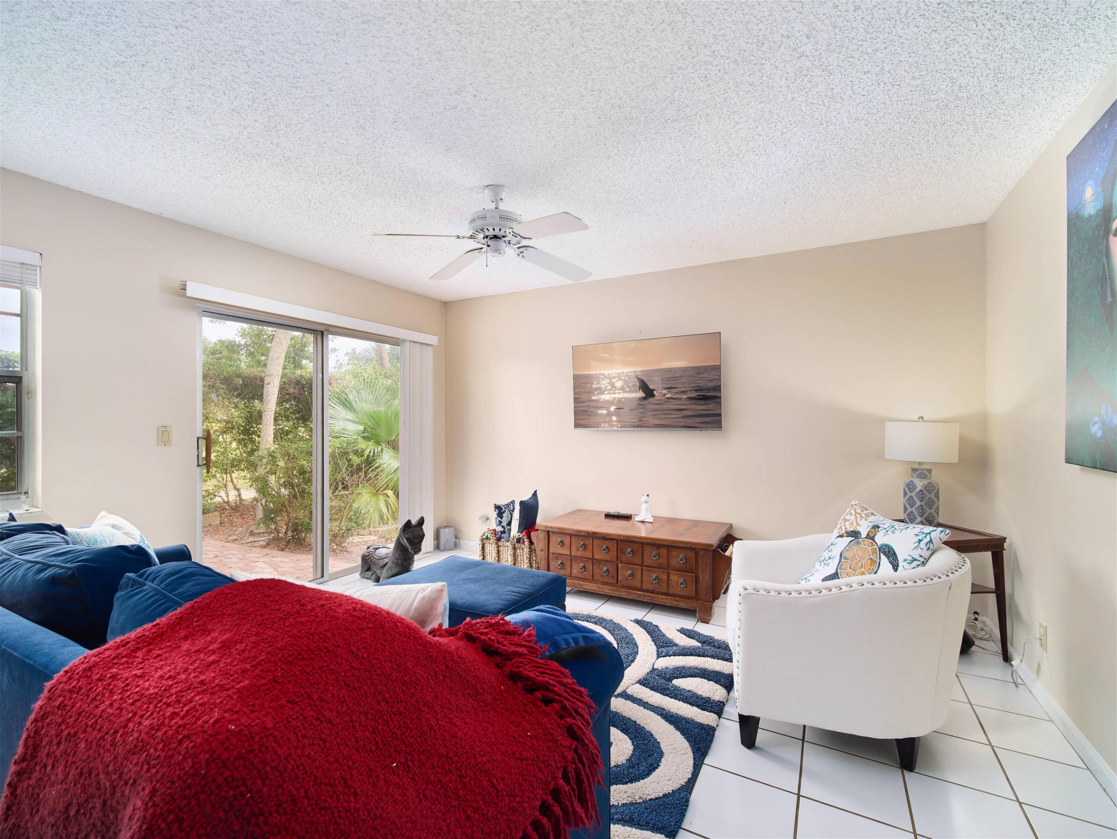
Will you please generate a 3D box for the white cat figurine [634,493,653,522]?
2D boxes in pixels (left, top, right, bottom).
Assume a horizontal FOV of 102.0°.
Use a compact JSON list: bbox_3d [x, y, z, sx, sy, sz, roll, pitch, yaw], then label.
[{"bbox_3d":[0.669,0.684,3.520,0.145,0.212,0.100,0,0,18],"label":"white cat figurine"}]

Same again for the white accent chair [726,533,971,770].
[{"bbox_3d":[1.211,0.905,1.944,0.800,0.790,0.720,0,0,19],"label":"white accent chair"}]

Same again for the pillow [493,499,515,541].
[{"bbox_3d":[-0.437,0.850,3.680,0.120,0.420,0.370,0,0,22],"label":"pillow"}]

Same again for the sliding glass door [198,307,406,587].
[{"bbox_3d":[-1.905,0.290,3.650,0.100,2.020,1.830,0,0,31],"label":"sliding glass door"}]

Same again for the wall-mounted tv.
[{"bbox_3d":[0.701,-0.285,3.757,1.260,0.735,0.070,0,2,30],"label":"wall-mounted tv"}]

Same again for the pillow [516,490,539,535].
[{"bbox_3d":[-0.255,0.835,3.720,0.120,0.440,0.420,0,0,18],"label":"pillow"}]

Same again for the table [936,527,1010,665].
[{"bbox_3d":[2.125,0.970,2.635,0.450,0.660,0.500,0,0,-12],"label":"table"}]

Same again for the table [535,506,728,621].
[{"bbox_3d":[0.571,1.050,3.390,1.300,0.500,0.660,0,0,28],"label":"table"}]

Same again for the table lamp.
[{"bbox_3d":[2.147,0.315,2.670,0.345,0.660,0.345,0,0,0],"label":"table lamp"}]

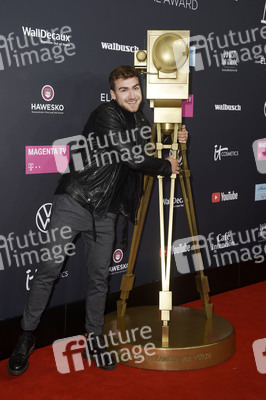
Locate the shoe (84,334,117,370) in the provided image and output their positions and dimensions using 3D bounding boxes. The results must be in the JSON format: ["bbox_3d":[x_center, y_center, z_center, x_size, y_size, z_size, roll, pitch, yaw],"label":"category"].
[{"bbox_3d":[-0.185,0.873,3.522,0.110,0.125,0.285,-4,8,-31],"label":"shoe"}]

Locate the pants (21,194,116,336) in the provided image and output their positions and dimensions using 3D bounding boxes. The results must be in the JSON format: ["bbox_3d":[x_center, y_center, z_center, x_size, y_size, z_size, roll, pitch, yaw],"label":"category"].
[{"bbox_3d":[-0.371,0.359,3.493,0.540,0.850,0.340,-1,7,-11],"label":"pants"}]

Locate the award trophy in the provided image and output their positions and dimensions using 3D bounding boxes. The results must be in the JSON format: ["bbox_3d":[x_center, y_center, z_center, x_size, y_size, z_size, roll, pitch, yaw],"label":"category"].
[{"bbox_3d":[0.231,-0.037,3.689,0.810,1.890,0.810,1,7,4],"label":"award trophy"}]

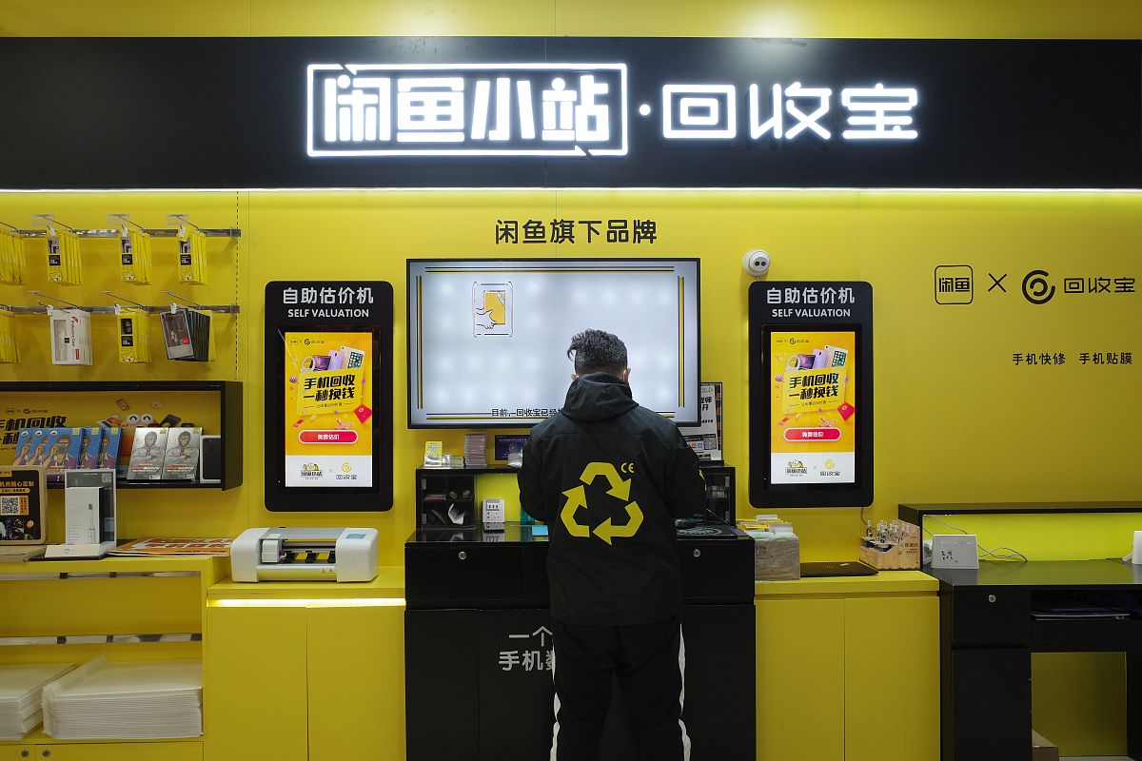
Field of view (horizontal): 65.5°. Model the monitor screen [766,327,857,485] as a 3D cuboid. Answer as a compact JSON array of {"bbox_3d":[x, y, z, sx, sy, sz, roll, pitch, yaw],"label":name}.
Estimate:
[{"bbox_3d":[0.949,0.107,3.515,0.345,0.602,0.050,0,0,-2],"label":"monitor screen"}]

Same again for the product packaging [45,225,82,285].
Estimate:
[{"bbox_3d":[-1.888,-0.459,3.317,0.060,0.205,0.150,0,-1,-2],"label":"product packaging"}]

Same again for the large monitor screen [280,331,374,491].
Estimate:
[{"bbox_3d":[-0.937,0.112,3.455,0.345,0.602,0.050,0,0,-2],"label":"large monitor screen"}]

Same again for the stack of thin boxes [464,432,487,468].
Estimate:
[{"bbox_3d":[-0.367,0.270,3.446,0.082,0.130,0.125,0,-1,-2],"label":"stack of thin boxes"}]

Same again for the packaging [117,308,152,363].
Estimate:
[{"bbox_3d":[-1.633,-0.161,3.328,0.064,0.196,0.125,0,0,-2],"label":"packaging"}]

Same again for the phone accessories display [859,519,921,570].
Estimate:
[{"bbox_3d":[1.248,0.637,3.477,0.165,0.175,0.190,0,-1,-2],"label":"phone accessories display"}]

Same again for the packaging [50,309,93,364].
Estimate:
[{"bbox_3d":[-1.866,-0.157,3.325,0.108,0.198,0.090,0,0,-2],"label":"packaging"}]

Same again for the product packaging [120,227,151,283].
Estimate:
[{"bbox_3d":[-1.632,-0.459,3.321,0.062,0.191,0.122,0,0,-2],"label":"product packaging"}]

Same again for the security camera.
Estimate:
[{"bbox_3d":[0.744,-0.470,3.530,0.105,0.107,0.090,0,-1,-2],"label":"security camera"}]

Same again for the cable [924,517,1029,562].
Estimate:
[{"bbox_3d":[1.580,0.624,3.475,0.370,0.165,0.130,0,-1,-2],"label":"cable"}]

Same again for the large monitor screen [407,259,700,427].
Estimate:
[{"bbox_3d":[-0.066,-0.143,3.477,1.137,0.656,0.070,0,-1,-2],"label":"large monitor screen"}]

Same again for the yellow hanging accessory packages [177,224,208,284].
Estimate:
[{"bbox_3d":[-1.430,-0.463,3.344,0.062,0.191,0.118,0,0,-2],"label":"yellow hanging accessory packages"}]

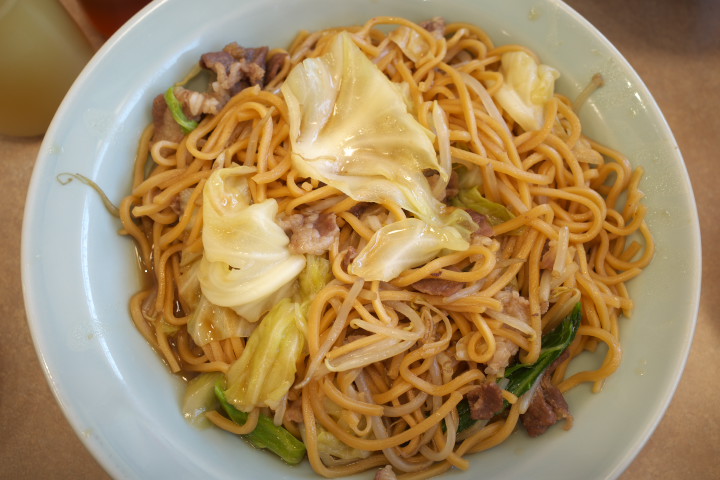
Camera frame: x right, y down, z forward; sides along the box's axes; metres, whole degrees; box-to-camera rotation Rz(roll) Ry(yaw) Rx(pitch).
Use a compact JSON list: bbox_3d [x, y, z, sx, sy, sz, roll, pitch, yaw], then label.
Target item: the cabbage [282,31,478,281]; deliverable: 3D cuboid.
[{"bbox_3d":[0.003,-0.035,0.220,0.059,0.026,0.099,-26,75,-10],"label":"cabbage"}]

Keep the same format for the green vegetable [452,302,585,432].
[{"bbox_3d":[0.061,0.049,0.210,0.066,0.020,0.015,-36,77,-12],"label":"green vegetable"}]

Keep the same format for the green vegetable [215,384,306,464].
[{"bbox_3d":[-0.039,0.069,0.206,0.042,0.013,0.013,33,74,8],"label":"green vegetable"}]

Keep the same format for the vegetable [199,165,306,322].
[{"bbox_3d":[-0.045,0.000,0.213,0.038,0.024,0.058,-23,75,-9],"label":"vegetable"}]

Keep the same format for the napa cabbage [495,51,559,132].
[{"bbox_3d":[0.071,-0.065,0.242,0.025,0.018,0.036,19,73,4],"label":"napa cabbage"}]

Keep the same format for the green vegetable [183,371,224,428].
[{"bbox_3d":[-0.058,0.060,0.210,0.018,0.012,0.021,1,72,-2],"label":"green vegetable"}]

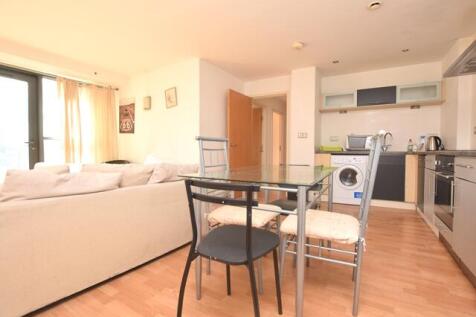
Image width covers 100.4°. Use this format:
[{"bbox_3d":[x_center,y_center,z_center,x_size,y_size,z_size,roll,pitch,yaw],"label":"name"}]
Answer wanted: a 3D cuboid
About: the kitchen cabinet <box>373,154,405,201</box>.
[{"bbox_3d":[2.574,0.308,3.538,0.500,0.750,0.570,1,2,21],"label":"kitchen cabinet"}]

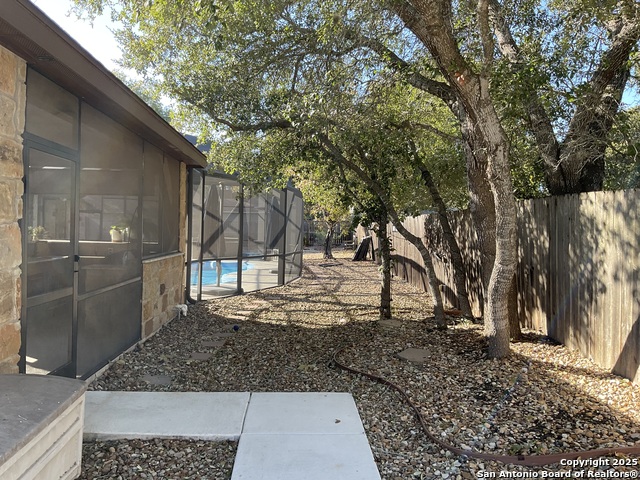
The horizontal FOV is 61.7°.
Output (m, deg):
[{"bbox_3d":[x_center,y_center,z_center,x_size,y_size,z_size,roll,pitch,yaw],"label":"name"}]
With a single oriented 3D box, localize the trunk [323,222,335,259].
[{"bbox_3d":[0.404,0.024,25.500,0.571,1.712,0.450,1,1,0],"label":"trunk"}]

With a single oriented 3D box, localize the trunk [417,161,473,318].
[{"bbox_3d":[2.040,0.000,8.750,0.930,2.595,0.380,1,1,0],"label":"trunk"}]

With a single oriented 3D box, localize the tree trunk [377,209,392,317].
[{"bbox_3d":[1.079,0.398,8.900,0.249,1.809,0.220,1,1,0],"label":"tree trunk"}]

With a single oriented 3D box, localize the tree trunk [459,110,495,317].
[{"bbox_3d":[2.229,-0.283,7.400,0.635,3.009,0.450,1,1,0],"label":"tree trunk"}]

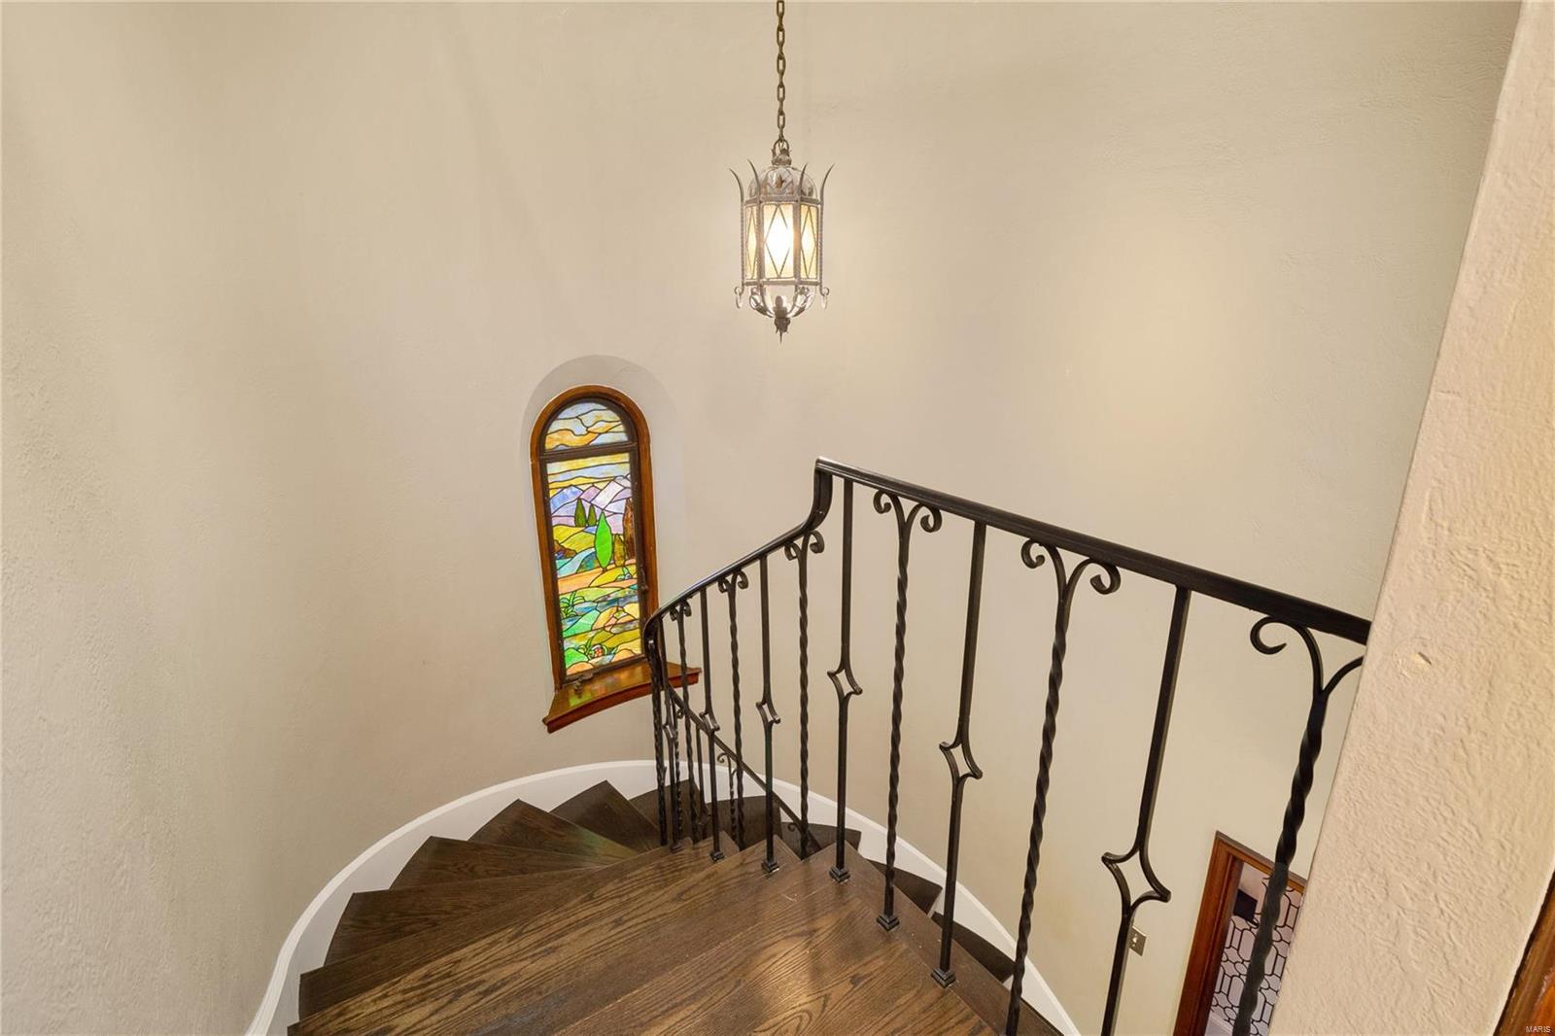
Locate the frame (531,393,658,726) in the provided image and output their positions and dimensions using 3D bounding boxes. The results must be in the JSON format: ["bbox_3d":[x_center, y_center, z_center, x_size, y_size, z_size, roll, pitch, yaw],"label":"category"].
[{"bbox_3d":[-0.913,0.133,3.616,0.650,1.650,0.160,-10,18,-31],"label":"frame"}]

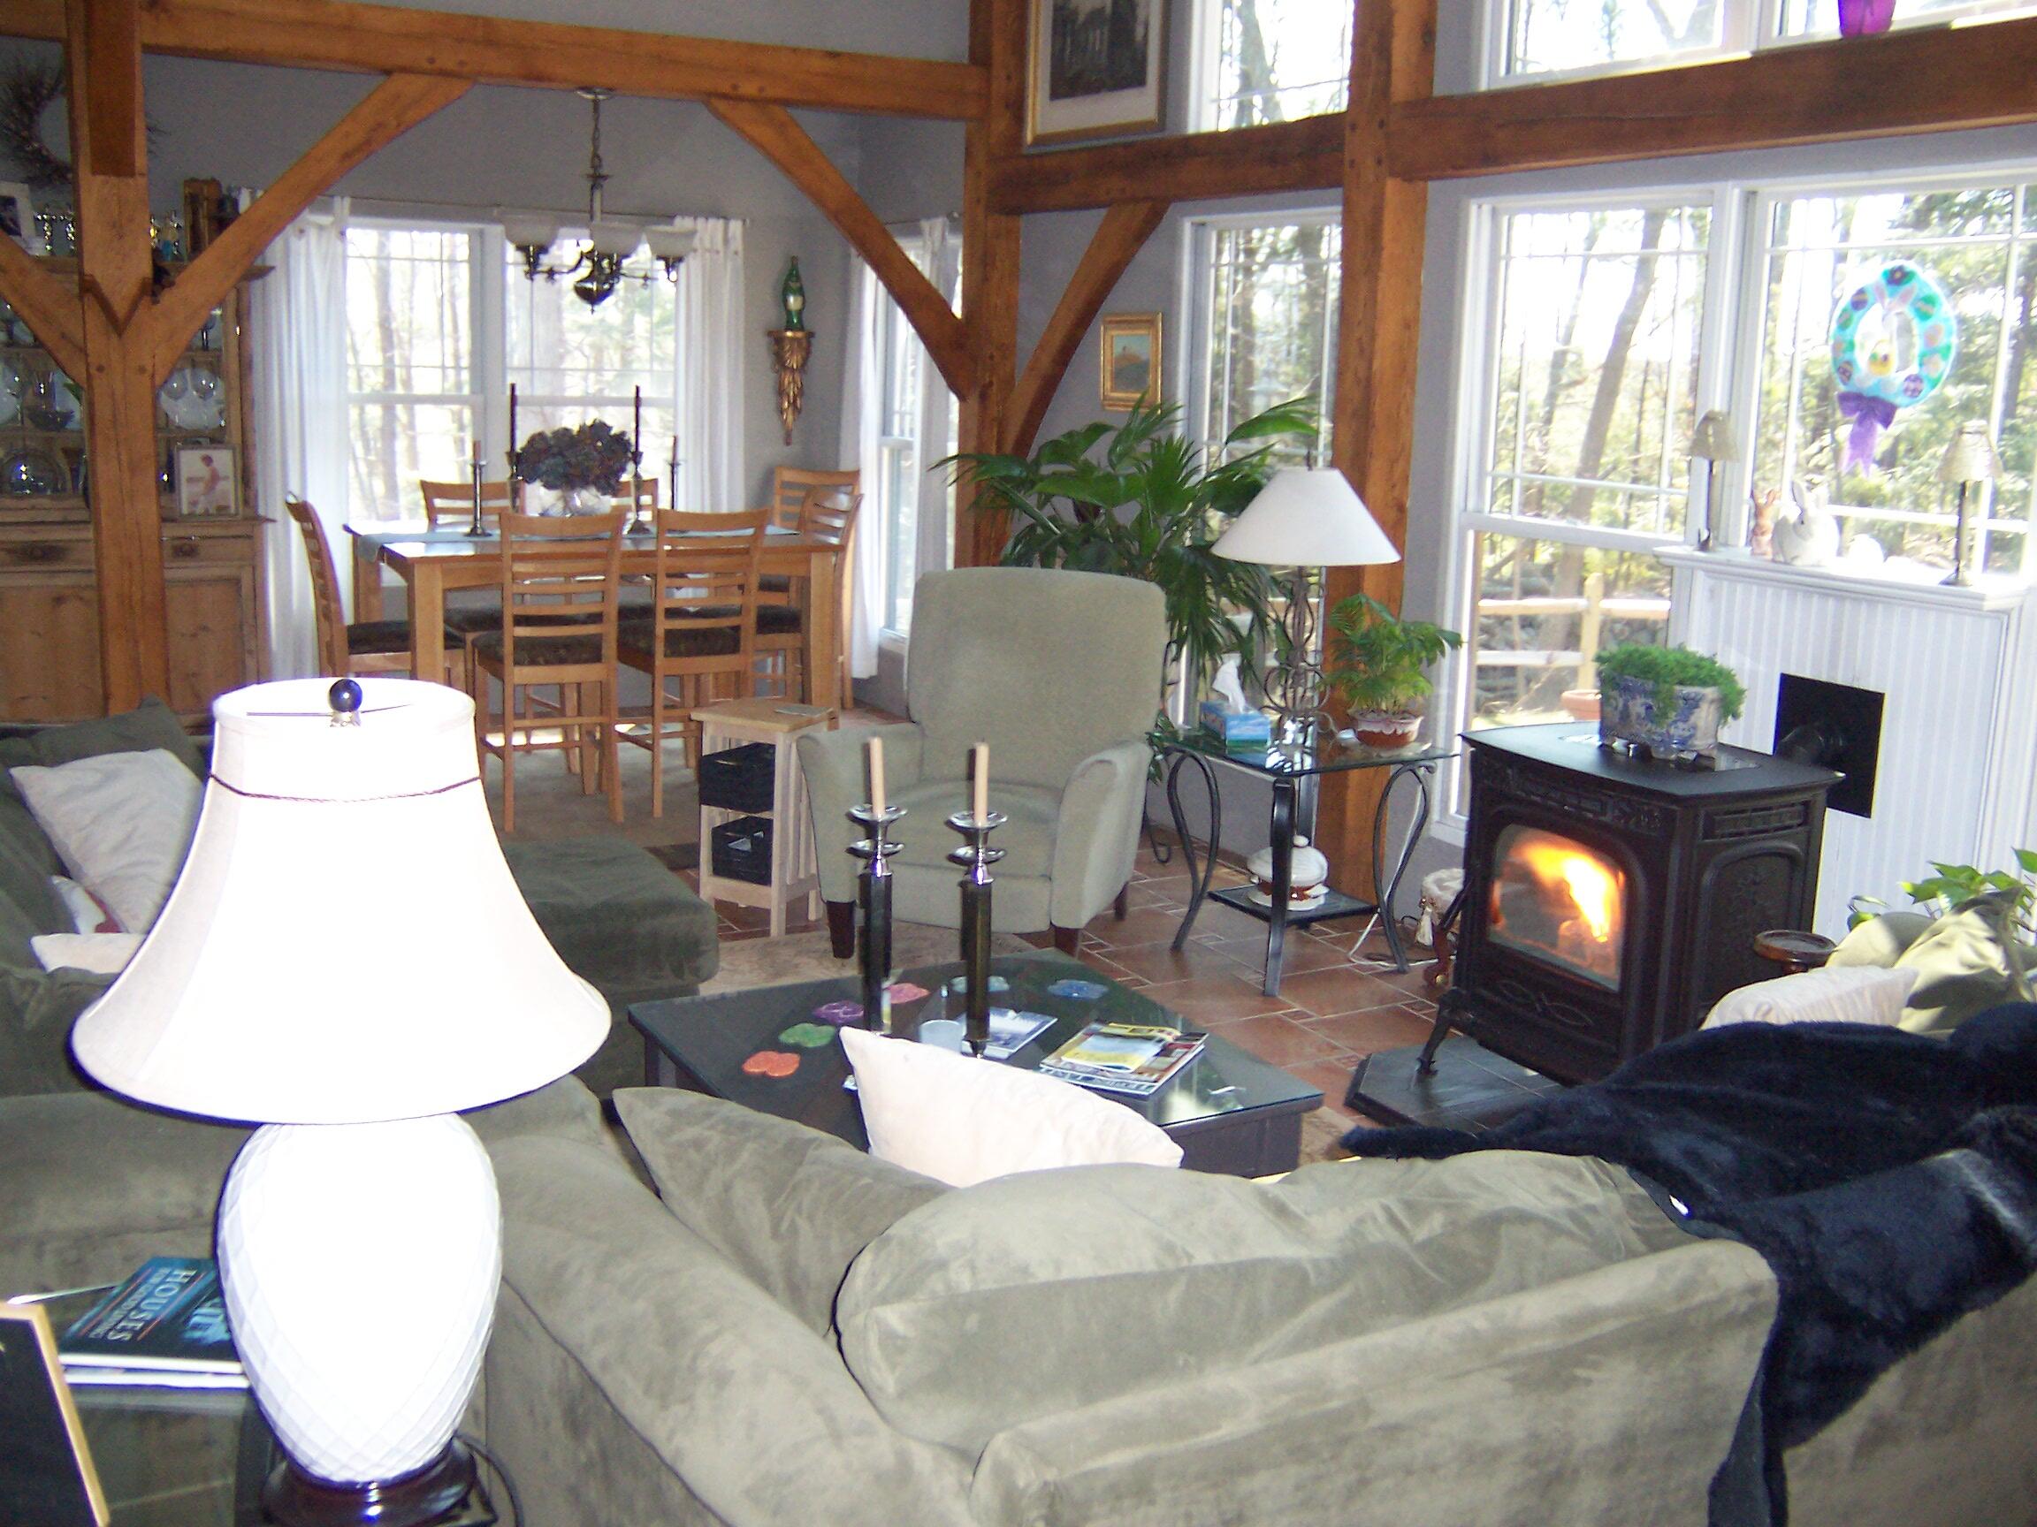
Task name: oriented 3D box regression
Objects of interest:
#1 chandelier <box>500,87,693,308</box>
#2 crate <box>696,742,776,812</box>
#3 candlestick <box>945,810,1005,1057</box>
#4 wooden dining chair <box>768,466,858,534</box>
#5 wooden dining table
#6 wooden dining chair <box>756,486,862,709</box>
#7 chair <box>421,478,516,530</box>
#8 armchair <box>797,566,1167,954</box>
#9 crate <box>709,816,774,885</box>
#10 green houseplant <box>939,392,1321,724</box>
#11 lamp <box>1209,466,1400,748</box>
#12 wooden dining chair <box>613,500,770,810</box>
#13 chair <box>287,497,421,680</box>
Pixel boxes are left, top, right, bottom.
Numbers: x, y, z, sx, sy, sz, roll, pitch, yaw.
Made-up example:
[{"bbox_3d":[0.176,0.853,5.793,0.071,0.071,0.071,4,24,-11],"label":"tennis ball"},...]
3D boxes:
[{"bbox_3d":[-1.516,-2.011,6.943,0.710,0.775,0.690,2,12,0],"label":"chandelier"},{"bbox_3d":[-0.753,0.037,5.412,0.180,0.140,0.220,7,13,27],"label":"crate"},{"bbox_3d":[-0.070,0.302,3.202,0.105,0.430,0.105,2,12,0],"label":"candlestick"},{"bbox_3d":[-1.006,-0.762,8.772,0.470,1.085,0.560,5,12,15],"label":"wooden dining chair"},{"bbox_3d":[-1.548,-0.373,7.235,1.575,0.912,0.900,-5,13,-29],"label":"wooden dining table"},{"bbox_3d":[-0.954,-0.513,7.571,0.560,1.085,0.470,-7,14,-35],"label":"wooden dining chair"},{"bbox_3d":[-2.000,-0.519,7.452,0.460,1.070,0.560,-4,13,-24],"label":"chair"},{"bbox_3d":[-0.053,-0.016,5.470,0.860,1.015,0.890,5,12,14],"label":"armchair"},{"bbox_3d":[-0.727,0.239,5.500,0.180,0.140,0.210,7,13,27],"label":"crate"},{"bbox_3d":[0.329,-0.507,6.028,1.160,1.230,1.000,1,12,0],"label":"green houseplant"},{"bbox_3d":[0.790,-0.431,5.314,0.525,0.755,0.525,2,12,0],"label":"lamp"},{"bbox_3d":[-1.185,-0.397,6.978,0.470,1.085,0.560,-4,13,-26],"label":"wooden dining chair"},{"bbox_3d":[-2.248,-0.394,6.812,0.560,1.085,0.470,-5,13,-29],"label":"chair"}]

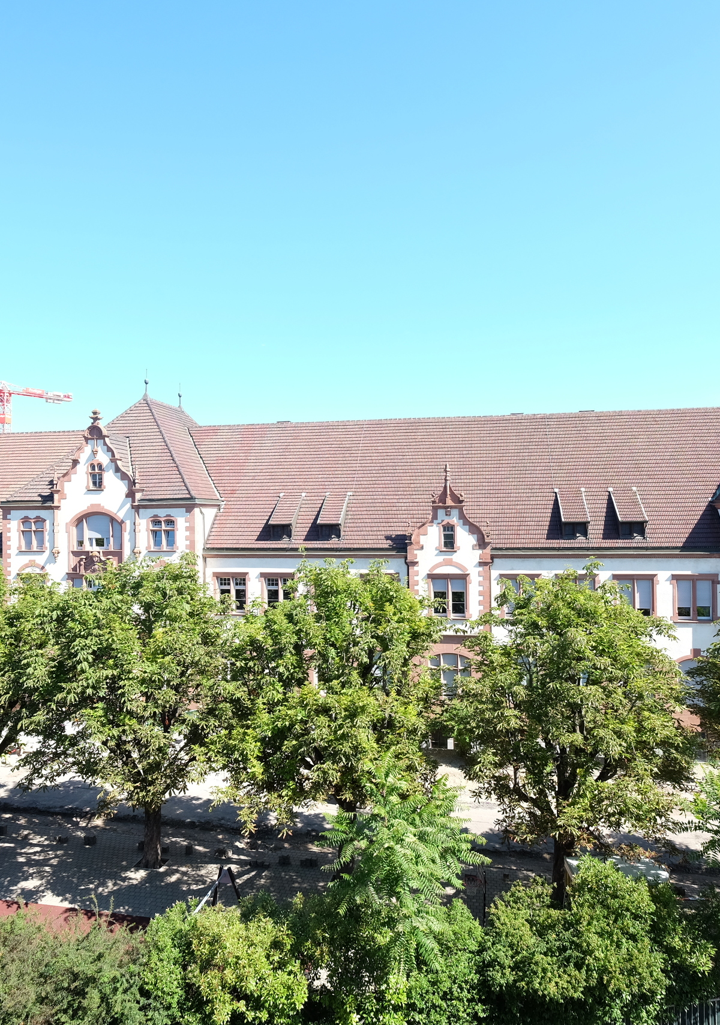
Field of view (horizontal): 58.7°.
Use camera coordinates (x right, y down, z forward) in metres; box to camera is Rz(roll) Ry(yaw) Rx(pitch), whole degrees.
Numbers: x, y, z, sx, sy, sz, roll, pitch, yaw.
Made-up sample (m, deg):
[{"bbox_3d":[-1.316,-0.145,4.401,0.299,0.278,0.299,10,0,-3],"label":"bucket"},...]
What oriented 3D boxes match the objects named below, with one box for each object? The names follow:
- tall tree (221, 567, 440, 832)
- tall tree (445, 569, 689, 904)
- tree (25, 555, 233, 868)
[{"bbox_3d":[-1.002,7.232,21.831,7.801,11.226,7.573,-1,0,10],"label":"tall tree"},{"bbox_3d":[6.484,7.219,20.486,7.712,11.094,7.487,-1,0,10],"label":"tall tree"},{"bbox_3d":[-8.151,7.231,23.115,7.228,11.380,7.017,-1,0,10],"label":"tree"}]

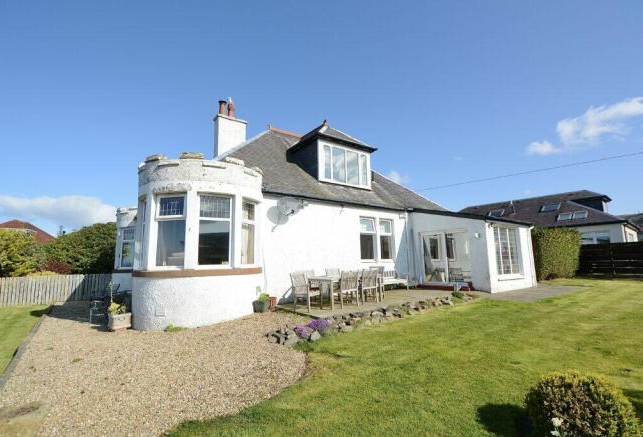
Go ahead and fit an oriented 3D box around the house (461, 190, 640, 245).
[{"bbox_3d":[15.617,1.456,22.703,8.077,5.910,13.790,6,-11,-38],"label":"house"}]

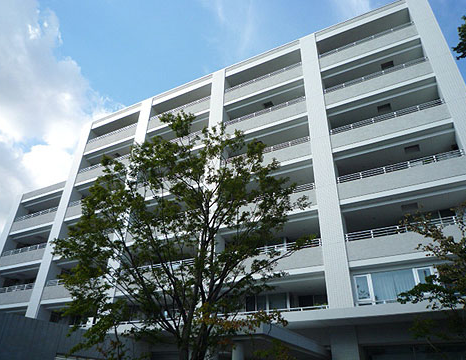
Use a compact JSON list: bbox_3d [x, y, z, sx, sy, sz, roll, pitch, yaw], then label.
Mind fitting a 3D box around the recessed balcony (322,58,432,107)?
[{"bbox_3d":[7.586,-5.008,18.472,5.335,0.885,0.180,-14,-35,24],"label":"recessed balcony"}]

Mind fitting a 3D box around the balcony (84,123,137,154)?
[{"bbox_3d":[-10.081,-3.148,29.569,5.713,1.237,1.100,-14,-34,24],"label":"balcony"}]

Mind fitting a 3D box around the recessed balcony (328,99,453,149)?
[{"bbox_3d":[8.016,-2.321,17.913,5.500,1.200,1.400,-14,-33,25],"label":"recessed balcony"}]

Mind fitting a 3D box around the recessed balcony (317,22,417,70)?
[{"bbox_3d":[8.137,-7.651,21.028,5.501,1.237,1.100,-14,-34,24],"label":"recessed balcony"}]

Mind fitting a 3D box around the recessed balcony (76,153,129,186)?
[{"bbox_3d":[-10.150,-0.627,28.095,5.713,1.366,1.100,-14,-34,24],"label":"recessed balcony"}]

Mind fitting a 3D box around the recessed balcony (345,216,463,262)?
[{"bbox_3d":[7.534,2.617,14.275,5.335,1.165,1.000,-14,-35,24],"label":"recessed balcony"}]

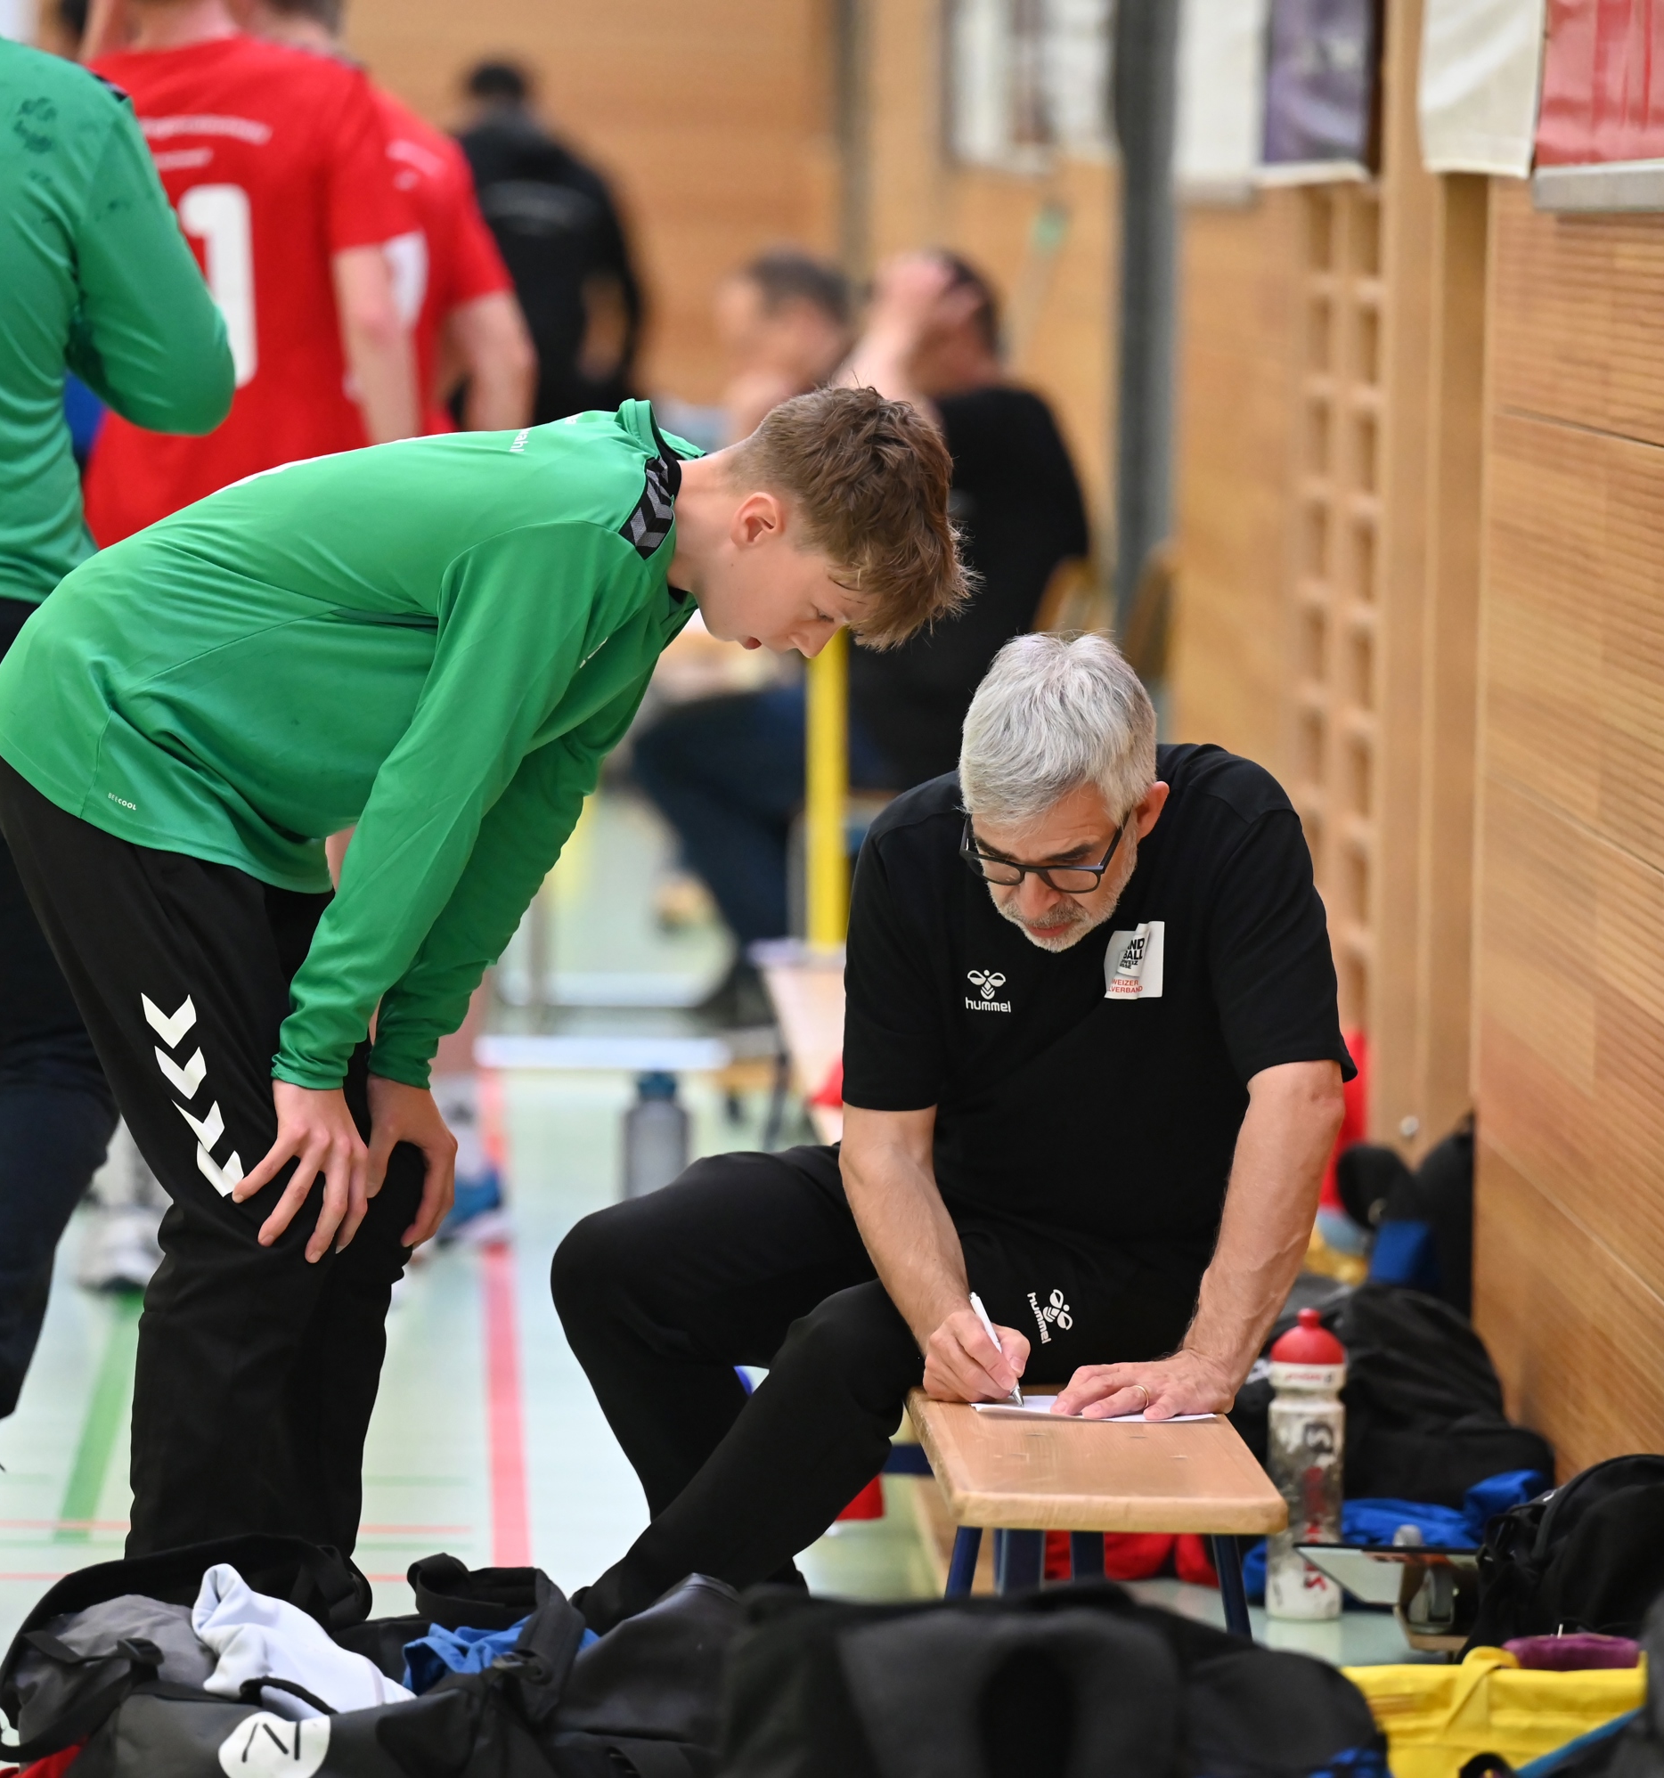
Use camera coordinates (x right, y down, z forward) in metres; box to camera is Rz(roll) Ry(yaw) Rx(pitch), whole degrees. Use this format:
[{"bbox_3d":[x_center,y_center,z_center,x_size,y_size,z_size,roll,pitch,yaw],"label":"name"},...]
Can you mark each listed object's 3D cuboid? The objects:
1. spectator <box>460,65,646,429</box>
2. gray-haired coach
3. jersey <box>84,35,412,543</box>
[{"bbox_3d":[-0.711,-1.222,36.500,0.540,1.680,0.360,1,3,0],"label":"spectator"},{"bbox_3d":[0.104,0.272,12.800,0.600,0.970,0.680,1,3,14],"label":"gray-haired coach"},{"bbox_3d":[-0.752,-0.705,18.200,0.460,0.700,0.300,1,3,14],"label":"jersey"}]

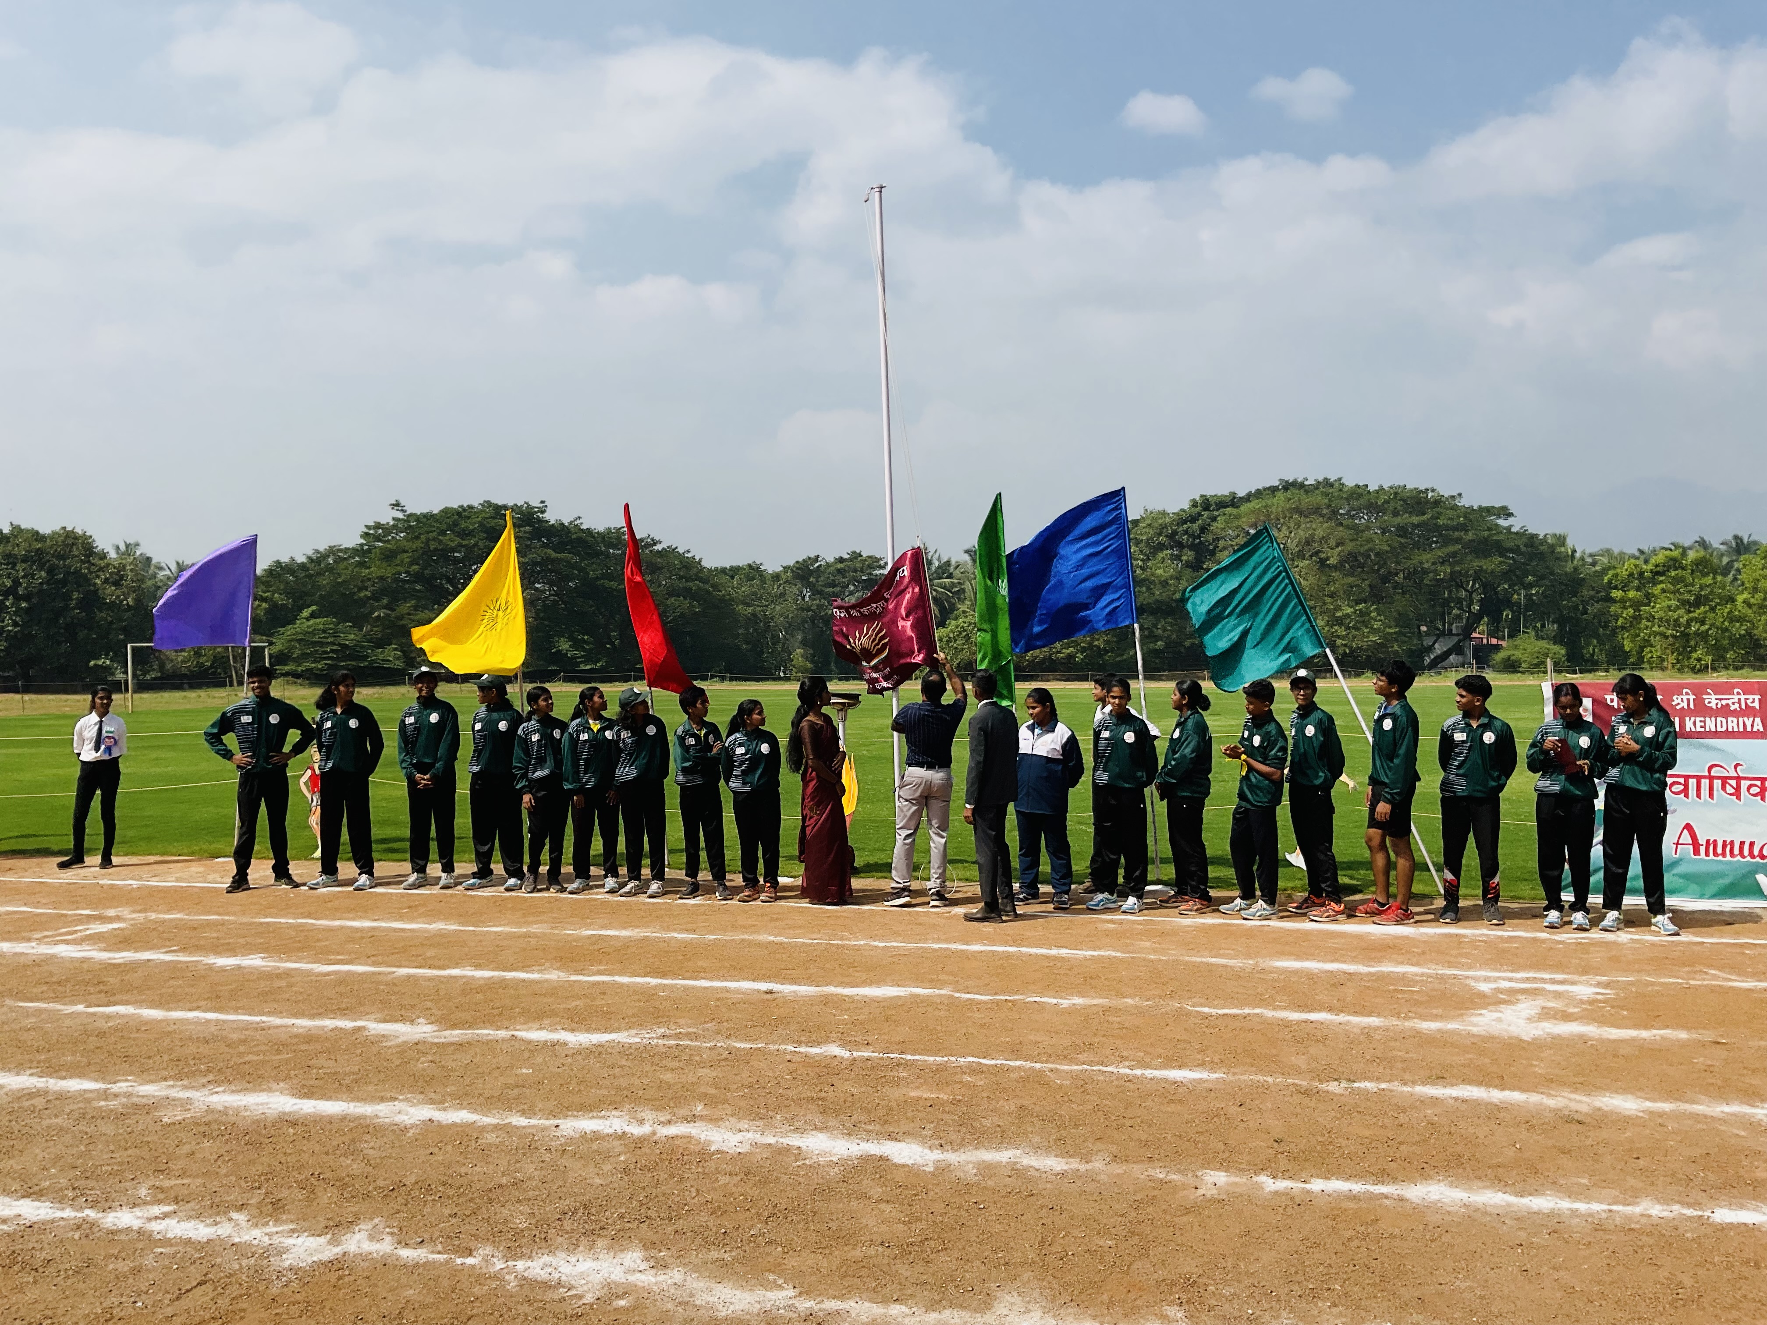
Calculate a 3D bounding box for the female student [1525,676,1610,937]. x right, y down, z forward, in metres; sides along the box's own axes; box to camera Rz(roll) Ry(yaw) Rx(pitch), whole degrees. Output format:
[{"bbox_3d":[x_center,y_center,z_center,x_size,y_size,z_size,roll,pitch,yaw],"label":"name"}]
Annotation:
[{"bbox_3d":[4.344,0.907,9.400,0.510,1.580,0.360,-1,0,29],"label":"female student"}]

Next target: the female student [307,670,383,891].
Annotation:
[{"bbox_3d":[-4.177,0.900,11.499,0.500,1.682,0.350,-1,0,5],"label":"female student"}]

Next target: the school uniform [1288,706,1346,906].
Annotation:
[{"bbox_3d":[2.899,0.940,9.930,0.280,1.330,0.420,-1,0,-34],"label":"school uniform"}]

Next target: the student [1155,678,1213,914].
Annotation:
[{"bbox_3d":[2.077,0.905,10.240,0.300,1.590,0.420,-1,0,-25],"label":"student"}]

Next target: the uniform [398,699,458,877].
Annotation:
[{"bbox_3d":[-3.520,0.943,11.422,0.440,1.406,0.260,-1,0,8],"label":"uniform"}]

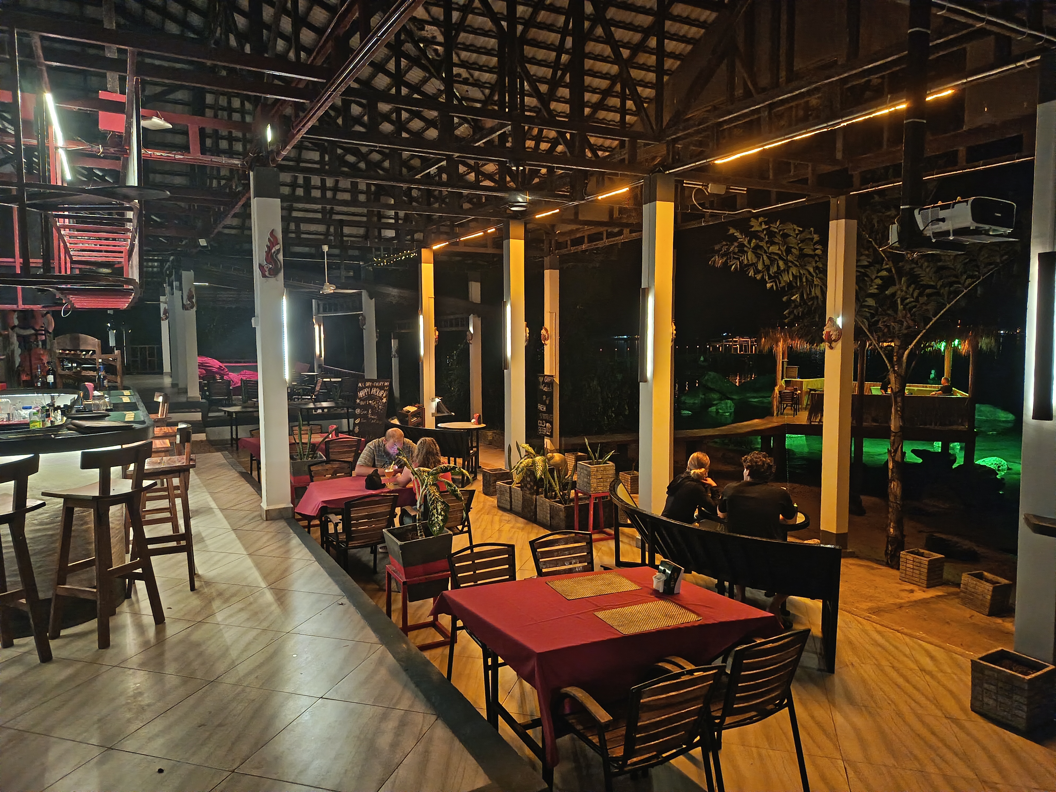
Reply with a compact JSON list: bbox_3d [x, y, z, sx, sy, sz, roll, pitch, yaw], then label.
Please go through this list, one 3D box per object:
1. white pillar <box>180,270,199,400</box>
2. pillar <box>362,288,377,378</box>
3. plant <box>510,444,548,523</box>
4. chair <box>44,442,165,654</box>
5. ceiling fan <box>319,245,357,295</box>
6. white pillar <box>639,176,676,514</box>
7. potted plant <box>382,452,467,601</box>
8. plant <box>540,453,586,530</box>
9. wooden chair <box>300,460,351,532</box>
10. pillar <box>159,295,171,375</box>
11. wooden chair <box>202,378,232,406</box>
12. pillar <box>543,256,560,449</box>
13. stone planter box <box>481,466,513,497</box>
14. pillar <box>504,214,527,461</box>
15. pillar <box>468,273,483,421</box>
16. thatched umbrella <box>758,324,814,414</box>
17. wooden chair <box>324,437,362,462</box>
[{"bbox_3d":[-6.525,-1.149,14.201,0.200,2.490,0.200,-3,5,-29],"label":"white pillar"},{"bbox_3d":[-3.276,-1.118,15.208,0.210,3.240,0.210,-3,5,-28],"label":"pillar"},{"bbox_3d":[0.043,0.986,8.448,0.390,0.860,0.390,-3,5,-27],"label":"plant"},{"bbox_3d":[-2.387,0.800,4.134,0.420,1.070,0.440,2,5,23],"label":"chair"},{"bbox_3d":[-3.712,-2.337,13.556,1.250,0.940,1.250,-3,5,-28],"label":"ceiling fan"},{"bbox_3d":[1.271,-0.317,7.248,0.225,3.620,0.225,-3,5,-29],"label":"white pillar"},{"bbox_3d":[-0.706,0.868,5.005,0.520,1.020,0.470,-3,5,-33],"label":"potted plant"},{"bbox_3d":[0.393,1.038,8.012,0.350,0.820,0.350,-3,5,-27],"label":"plant"},{"bbox_3d":[-1.825,1.080,7.188,0.550,0.840,0.580,-4,6,-36],"label":"wooden chair"},{"bbox_3d":[-11.784,-1.921,23.813,0.240,2.640,0.240,-3,5,-27],"label":"pillar"},{"bbox_3d":[-6.554,0.039,15.449,0.540,0.850,0.560,-3,5,-25],"label":"wooden chair"},{"bbox_3d":[0.482,-0.774,14.033,0.215,3.750,0.215,-3,5,-29],"label":"pillar"},{"bbox_3d":[-0.431,1.151,9.864,0.310,0.300,0.310,-3,5,-30],"label":"stone planter box"},{"bbox_3d":[-0.170,-0.510,9.790,0.210,3.620,0.210,-3,5,-29],"label":"pillar"},{"bbox_3d":[-1.084,-0.854,15.280,0.200,3.420,0.200,-3,5,-28],"label":"pillar"},{"bbox_3d":[8.147,-0.749,22.914,1.750,2.750,1.750,-3,5,-29],"label":"thatched umbrella"},{"bbox_3d":[-2.416,0.908,9.381,0.550,0.840,0.580,-3,5,-27],"label":"wooden chair"}]

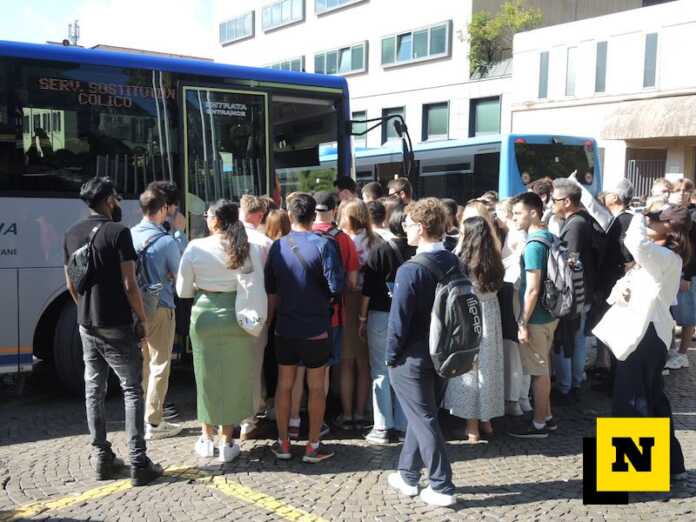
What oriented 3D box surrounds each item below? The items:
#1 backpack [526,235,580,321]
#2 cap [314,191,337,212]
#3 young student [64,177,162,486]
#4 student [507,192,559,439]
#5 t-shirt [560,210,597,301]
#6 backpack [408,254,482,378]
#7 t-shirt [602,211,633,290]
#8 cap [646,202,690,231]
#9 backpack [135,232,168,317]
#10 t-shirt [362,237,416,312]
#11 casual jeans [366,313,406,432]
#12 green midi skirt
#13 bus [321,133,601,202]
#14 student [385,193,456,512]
[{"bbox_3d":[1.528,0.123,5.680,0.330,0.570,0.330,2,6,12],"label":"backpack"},{"bbox_3d":[-0.170,-0.463,5.900,0.190,0.160,0.260,2,6,12],"label":"cap"},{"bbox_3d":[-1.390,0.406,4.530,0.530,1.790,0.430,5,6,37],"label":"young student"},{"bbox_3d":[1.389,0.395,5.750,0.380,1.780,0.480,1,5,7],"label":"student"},{"bbox_3d":[1.907,-0.045,6.320,0.310,0.710,0.460,3,6,25],"label":"t-shirt"},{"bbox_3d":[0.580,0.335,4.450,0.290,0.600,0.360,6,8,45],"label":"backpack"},{"bbox_3d":[2.231,-0.078,6.300,0.270,0.660,0.460,2,6,12],"label":"t-shirt"},{"bbox_3d":[1.966,-0.274,4.700,0.270,0.150,0.180,1,5,6],"label":"cap"},{"bbox_3d":[-1.375,0.094,5.320,0.290,0.530,0.180,5,7,40],"label":"backpack"},{"bbox_3d":[0.315,0.095,5.400,0.430,0.550,0.270,-2,6,-30],"label":"t-shirt"},{"bbox_3d":[0.296,0.767,5.450,0.390,0.930,0.310,-2,6,-34],"label":"casual jeans"},{"bbox_3d":[-0.834,0.642,5.080,0.440,0.880,0.370,0,5,-7],"label":"green midi skirt"},{"bbox_3d":[-0.180,-0.830,17.100,2.550,3.100,12.000,-3,7,-36],"label":"bus"},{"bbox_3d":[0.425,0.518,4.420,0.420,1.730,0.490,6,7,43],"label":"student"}]

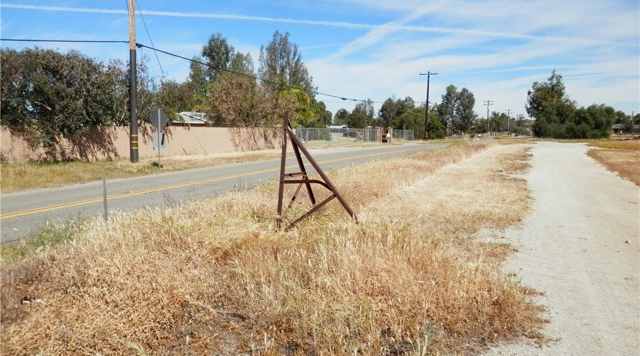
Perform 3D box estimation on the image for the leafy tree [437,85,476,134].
[{"bbox_3d":[27.618,-13.697,94.076,8.220,10.500,7.500,0,6,0],"label":"leafy tree"}]

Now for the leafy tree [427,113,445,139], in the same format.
[{"bbox_3d":[18.072,-8.191,72.540,2.840,4.140,3.000,0,6,0],"label":"leafy tree"}]

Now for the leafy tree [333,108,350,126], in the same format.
[{"bbox_3d":[4.144,-10.669,89.372,3.500,5.480,3.600,0,6,0],"label":"leafy tree"}]

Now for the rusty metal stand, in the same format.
[{"bbox_3d":[-0.030,-0.137,8.132,1.320,1.860,1.200,0,6,0],"label":"rusty metal stand"}]

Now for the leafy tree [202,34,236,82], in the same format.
[{"bbox_3d":[-11.004,-9.705,50.252,3.750,11.900,4.000,0,6,0],"label":"leafy tree"}]

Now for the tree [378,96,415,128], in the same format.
[{"bbox_3d":[12.907,-10.261,78.353,6.150,7.020,6.000,0,6,0],"label":"tree"}]

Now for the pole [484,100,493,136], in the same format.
[{"bbox_3d":[46.823,-16.869,128.937,2.400,9.390,0.400,3,7,27],"label":"pole"}]

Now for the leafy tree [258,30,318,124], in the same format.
[{"bbox_3d":[-3.248,-9.392,48.274,6.360,11.700,6.000,0,6,0],"label":"leafy tree"}]

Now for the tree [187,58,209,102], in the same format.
[{"bbox_3d":[-12.969,-8.167,49.411,2.380,9.020,2.800,0,6,0],"label":"tree"}]

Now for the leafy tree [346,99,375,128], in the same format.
[{"bbox_3d":[7.099,-10.338,81.362,4.970,6.530,4.800,0,6,0],"label":"leafy tree"}]

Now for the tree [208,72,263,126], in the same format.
[{"bbox_3d":[-6.641,-5.295,36.644,4.320,6.030,4.300,0,6,0],"label":"tree"}]

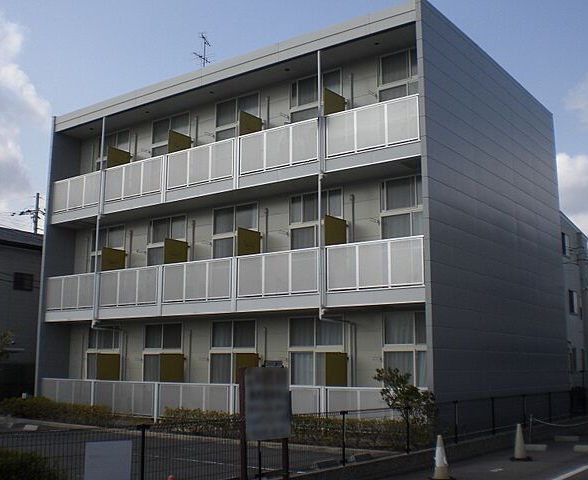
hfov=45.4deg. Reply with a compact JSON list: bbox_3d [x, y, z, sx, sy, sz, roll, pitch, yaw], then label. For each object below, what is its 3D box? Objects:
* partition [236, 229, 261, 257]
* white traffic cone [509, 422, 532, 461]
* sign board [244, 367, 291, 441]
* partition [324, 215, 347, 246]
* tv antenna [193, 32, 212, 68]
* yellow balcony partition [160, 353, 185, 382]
[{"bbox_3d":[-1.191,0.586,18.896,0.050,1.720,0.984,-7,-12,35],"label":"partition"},{"bbox_3d":[4.637,4.138,14.408,0.370,0.690,0.370,-7,-12,35],"label":"white traffic cone"},{"bbox_3d":[-0.349,2.180,9.350,0.700,0.950,0.050,7,-12,-35],"label":"sign board"},{"bbox_3d":[1.052,0.297,17.338,0.050,1.720,0.997,-7,-12,35],"label":"partition"},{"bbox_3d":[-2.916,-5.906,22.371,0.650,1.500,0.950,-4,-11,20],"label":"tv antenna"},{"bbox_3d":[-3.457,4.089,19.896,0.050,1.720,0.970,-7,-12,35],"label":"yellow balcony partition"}]

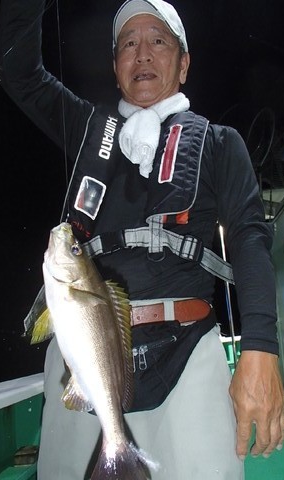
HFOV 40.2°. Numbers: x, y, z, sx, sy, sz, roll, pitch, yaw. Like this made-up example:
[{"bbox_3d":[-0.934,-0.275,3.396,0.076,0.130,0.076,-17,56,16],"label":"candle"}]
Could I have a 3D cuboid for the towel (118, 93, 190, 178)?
[{"bbox_3d":[0.028,-0.235,0.875,0.170,0.235,0.180,-4,-14,10],"label":"towel"}]

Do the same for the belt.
[{"bbox_3d":[-0.018,0.157,0.835,0.345,0.050,0.245,-3,-14,8],"label":"belt"}]

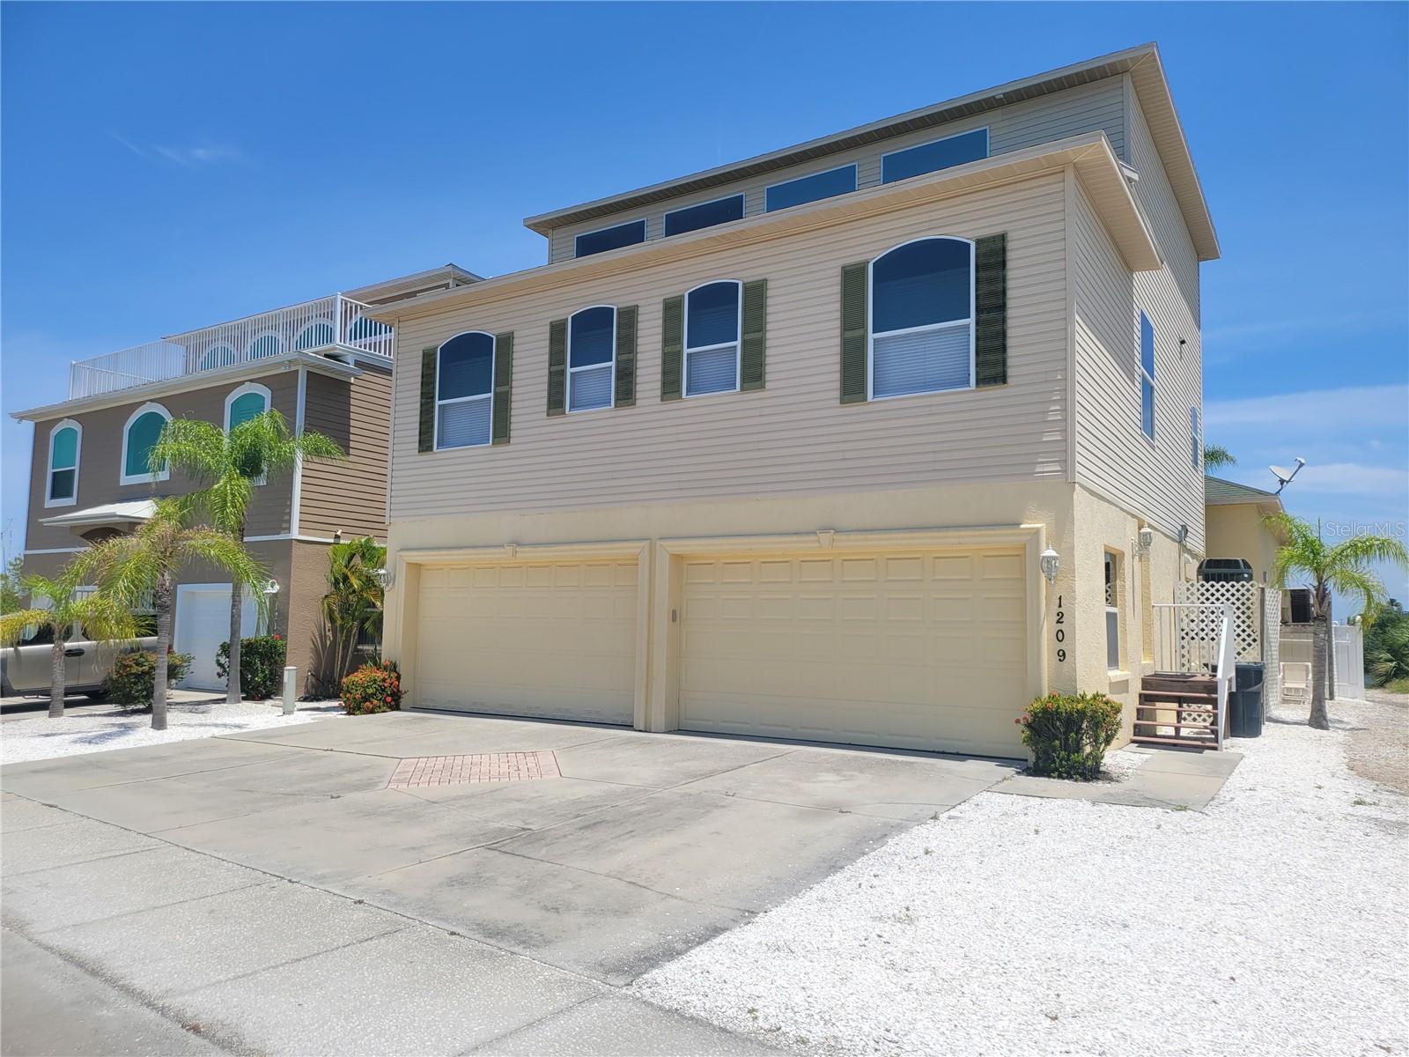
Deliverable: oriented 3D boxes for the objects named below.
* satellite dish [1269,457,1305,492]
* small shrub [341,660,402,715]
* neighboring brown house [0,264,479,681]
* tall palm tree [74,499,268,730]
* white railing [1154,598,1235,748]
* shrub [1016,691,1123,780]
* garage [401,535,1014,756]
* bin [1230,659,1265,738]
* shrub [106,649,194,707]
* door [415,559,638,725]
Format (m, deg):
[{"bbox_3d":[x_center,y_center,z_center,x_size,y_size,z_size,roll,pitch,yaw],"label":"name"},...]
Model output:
[{"bbox_3d":[14.320,-1.298,26.000,0.800,0.860,0.650,-2,-6,32],"label":"satellite dish"},{"bbox_3d":[-5.358,2.531,17.000,0.970,0.835,0.920,-3,-6,35],"label":"small shrub"},{"bbox_3d":[-8.794,-0.873,27.240,11.900,9.200,12.000,-3,-6,34],"label":"neighboring brown house"},{"bbox_3d":[-7.358,1.174,14.600,2.650,3.182,2.600,-3,-6,35],"label":"tall palm tree"},{"bbox_3d":[6.560,1.910,14.509,1.300,1.920,2.300,-2,-6,31],"label":"white railing"},{"bbox_3d":[3.776,2.114,10.950,1.080,0.868,0.950,-3,-6,35],"label":"shrub"},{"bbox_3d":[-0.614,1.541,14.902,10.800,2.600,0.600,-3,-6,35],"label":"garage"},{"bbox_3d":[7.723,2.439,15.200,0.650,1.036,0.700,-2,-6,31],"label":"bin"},{"bbox_3d":[-9.479,2.535,18.100,1.500,0.947,1.350,-3,-6,35],"label":"shrub"},{"bbox_3d":[-2.856,1.719,16.487,4.880,2.420,0.200,-3,-6,35],"label":"door"}]

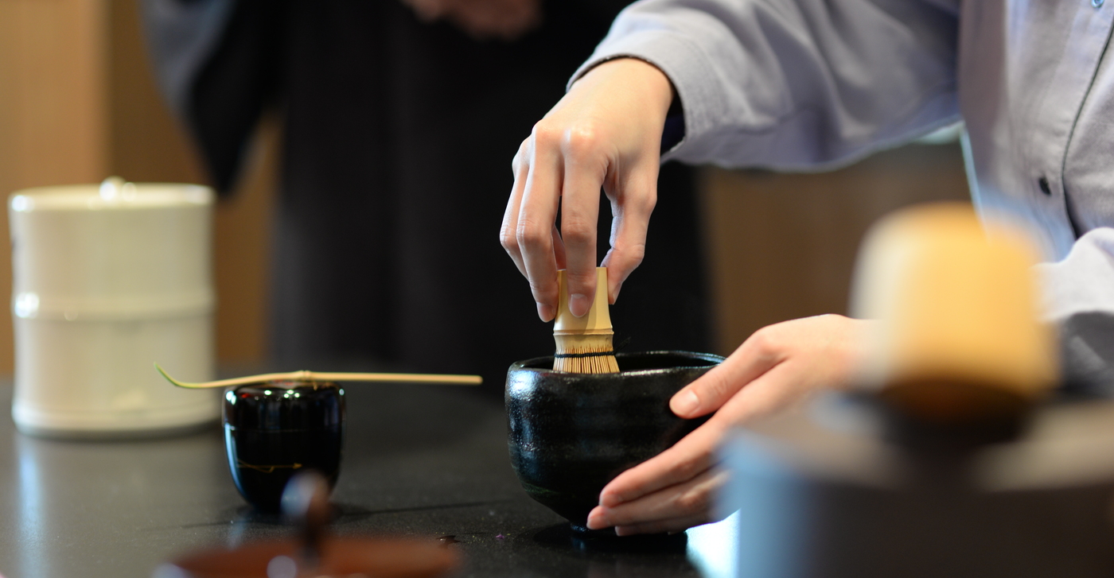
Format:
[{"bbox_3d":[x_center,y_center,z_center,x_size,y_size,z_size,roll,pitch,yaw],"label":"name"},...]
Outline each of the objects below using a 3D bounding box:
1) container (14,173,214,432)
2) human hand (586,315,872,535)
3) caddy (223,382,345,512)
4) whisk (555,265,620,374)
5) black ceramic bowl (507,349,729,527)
[{"bbox_3d":[-0.314,0.008,1.855,0.145,0.169,0.145,-1,5,0],"label":"container"},{"bbox_3d":[0.092,0.073,1.350,0.175,0.080,0.075,-31,0,3],"label":"human hand"},{"bbox_3d":[-0.152,0.088,1.465,0.068,0.069,0.068,-1,5,0],"label":"caddy"},{"bbox_3d":[0.015,0.045,1.389,0.054,0.112,0.054,-1,5,0],"label":"whisk"},{"bbox_3d":[0.030,0.082,1.386,0.119,0.088,0.119,-1,5,0],"label":"black ceramic bowl"}]

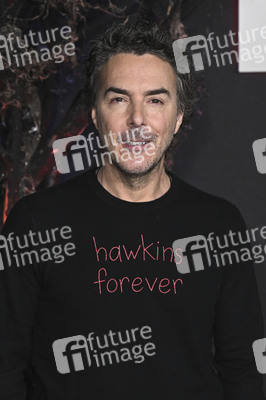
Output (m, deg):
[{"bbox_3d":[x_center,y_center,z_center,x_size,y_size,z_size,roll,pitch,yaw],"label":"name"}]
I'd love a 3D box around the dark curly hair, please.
[{"bbox_3d":[0.014,-0.231,1.570,0.203,0.210,0.225,0,0,7],"label":"dark curly hair"}]

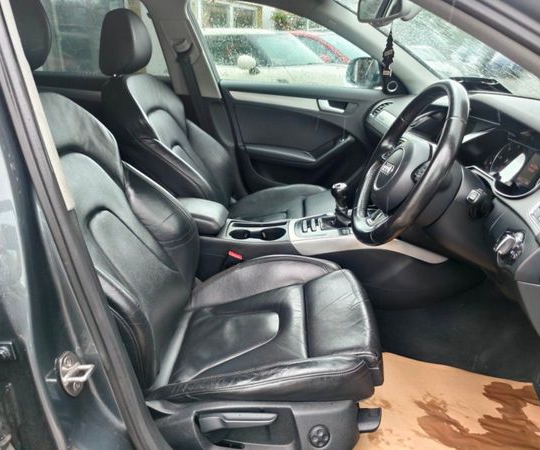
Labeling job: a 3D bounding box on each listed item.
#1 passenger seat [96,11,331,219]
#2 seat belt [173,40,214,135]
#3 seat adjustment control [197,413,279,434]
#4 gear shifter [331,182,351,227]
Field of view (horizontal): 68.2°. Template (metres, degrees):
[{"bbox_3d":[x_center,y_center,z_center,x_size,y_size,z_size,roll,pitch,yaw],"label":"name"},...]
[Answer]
[{"bbox_3d":[-0.179,-0.326,1.582,0.900,0.940,0.530,1,24,2],"label":"passenger seat"},{"bbox_3d":[-0.334,-0.578,1.783,0.150,0.430,0.100,1,24,2],"label":"seat belt"},{"bbox_3d":[-0.063,0.399,0.806,0.153,0.033,0.030,1,24,2],"label":"seat adjustment control"},{"bbox_3d":[0.224,-0.064,1.278,0.060,0.140,0.055,1,24,2],"label":"gear shifter"}]

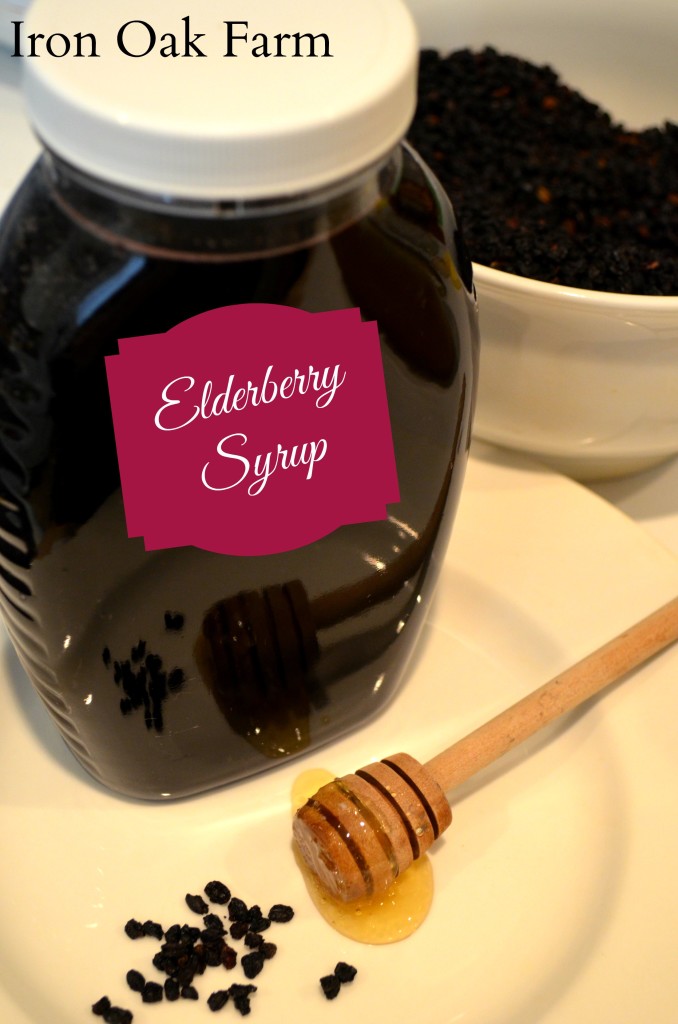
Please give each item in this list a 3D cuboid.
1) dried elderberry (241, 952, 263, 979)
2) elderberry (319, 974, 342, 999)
[{"bbox_3d":[-0.016,0.087,0.294,0.004,0.003,0.006,14,43,13],"label":"dried elderberry"},{"bbox_3d":[-0.002,0.096,0.310,0.004,0.004,0.005,-5,47,-5],"label":"elderberry"}]

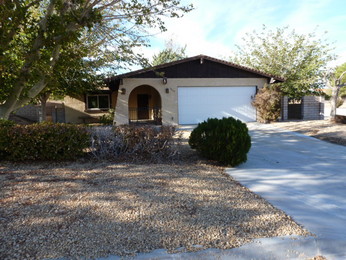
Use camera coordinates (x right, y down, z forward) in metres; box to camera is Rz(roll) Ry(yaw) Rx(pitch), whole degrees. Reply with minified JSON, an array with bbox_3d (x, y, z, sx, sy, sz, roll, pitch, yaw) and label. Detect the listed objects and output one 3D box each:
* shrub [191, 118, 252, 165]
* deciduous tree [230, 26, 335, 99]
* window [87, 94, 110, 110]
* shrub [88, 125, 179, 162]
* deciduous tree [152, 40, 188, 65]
[{"bbox_3d":[1.190,0.200,6.100,1.500,1.100,1.450,-1,7,0],"label":"shrub"},{"bbox_3d":[9.150,-4.700,20.200,8.500,7.300,8.000,-1,7,0],"label":"deciduous tree"},{"bbox_3d":[-5.720,-2.150,18.500,1.770,1.200,0.120,-2,7,-9],"label":"window"},{"bbox_3d":[-1.030,0.290,6.300,2.300,0.900,1.150,-1,7,0],"label":"shrub"},{"bbox_3d":[-0.550,-6.100,27.500,5.200,8.400,5.000,-1,7,0],"label":"deciduous tree"}]

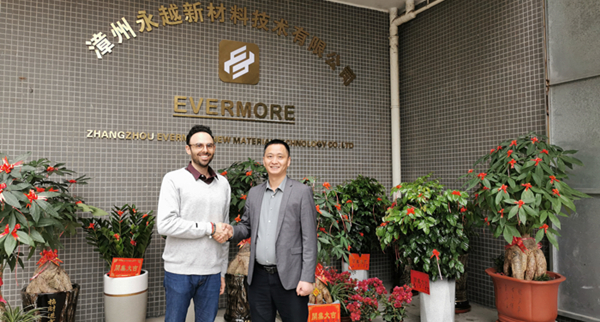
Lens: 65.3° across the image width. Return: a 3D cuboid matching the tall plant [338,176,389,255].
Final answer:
[{"bbox_3d":[0.759,0.660,5.510,0.600,0.952,0.560,0,-3,0],"label":"tall plant"}]

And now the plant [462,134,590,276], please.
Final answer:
[{"bbox_3d":[1.897,0.378,3.919,0.960,1.213,0.920,-1,-3,15],"label":"plant"}]

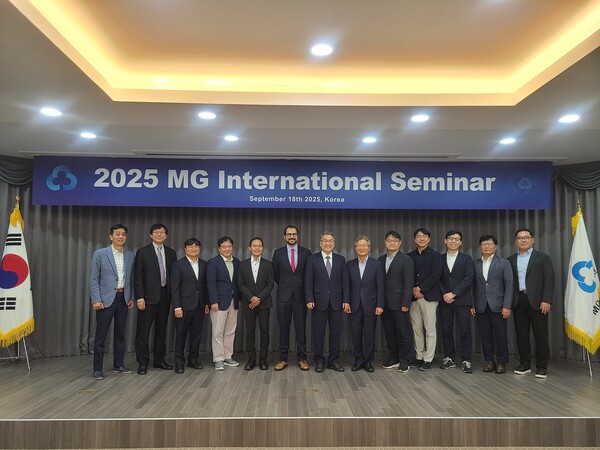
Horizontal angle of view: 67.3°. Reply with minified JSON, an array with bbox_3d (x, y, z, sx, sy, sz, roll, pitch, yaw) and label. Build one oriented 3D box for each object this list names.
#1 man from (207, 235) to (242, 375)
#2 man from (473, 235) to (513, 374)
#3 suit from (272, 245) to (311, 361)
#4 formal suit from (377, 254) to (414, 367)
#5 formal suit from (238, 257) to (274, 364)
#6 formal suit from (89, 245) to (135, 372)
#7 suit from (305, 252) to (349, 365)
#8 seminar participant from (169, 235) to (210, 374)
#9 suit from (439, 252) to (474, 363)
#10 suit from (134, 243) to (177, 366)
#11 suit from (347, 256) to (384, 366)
[{"bbox_3d":[-0.975,0.973,5.749,0.470,1.659,0.360,3,-6,-32],"label":"man"},{"bbox_3d":[2.425,0.965,5.650,0.500,1.677,0.320,-3,-6,30],"label":"man"},{"bbox_3d":[-0.108,0.965,5.716,0.500,1.436,0.300,0,-5,-4],"label":"suit"},{"bbox_3d":[1.210,1.023,5.684,0.480,1.402,0.300,-3,-6,30],"label":"formal suit"},{"bbox_3d":[-0.551,1.066,5.707,0.470,1.331,0.310,1,-5,-6],"label":"formal suit"},{"bbox_3d":[-2.258,0.990,5.401,0.510,1.500,0.340,4,-6,-33],"label":"formal suit"},{"bbox_3d":[0.332,1.029,5.647,0.560,1.367,0.300,0,-5,0],"label":"suit"},{"bbox_3d":[-1.393,0.979,5.686,0.480,1.620,0.340,3,-6,-27],"label":"seminar participant"},{"bbox_3d":[1.994,1.046,5.742,0.480,1.378,0.340,-2,-6,27],"label":"suit"},{"bbox_3d":[-1.801,0.983,5.619,0.530,1.517,0.310,5,-7,-40],"label":"suit"},{"bbox_3d":[0.826,1.087,5.686,0.480,1.363,0.290,-1,-5,13],"label":"suit"}]

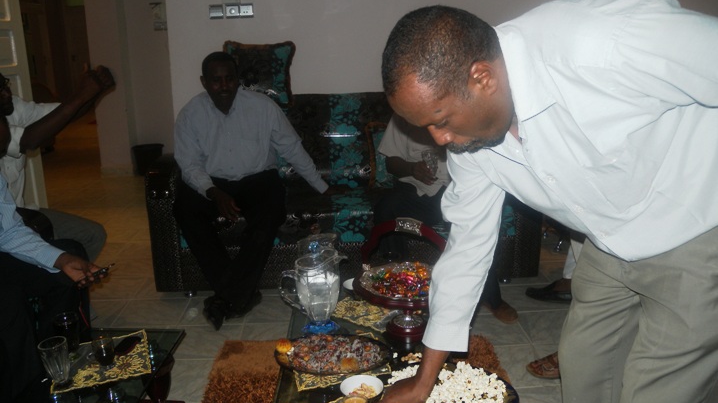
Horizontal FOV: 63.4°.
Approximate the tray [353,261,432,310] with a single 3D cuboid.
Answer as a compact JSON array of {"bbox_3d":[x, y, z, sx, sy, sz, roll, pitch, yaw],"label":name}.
[{"bbox_3d":[0.138,0.256,1.793,0.335,0.095,0.335,-2,15,-3],"label":"tray"}]

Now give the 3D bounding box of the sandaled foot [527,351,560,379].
[{"bbox_3d":[0.783,0.604,2.216,0.270,0.100,0.100,1,15,8],"label":"sandaled foot"}]

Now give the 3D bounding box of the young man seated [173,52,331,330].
[{"bbox_3d":[-0.513,-0.106,2.842,0.840,1.200,0.820,-3,15,-9],"label":"young man seated"}]

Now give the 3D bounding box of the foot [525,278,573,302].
[{"bbox_3d":[0.973,0.423,2.894,0.270,0.100,0.100,1,15,8],"label":"foot"}]

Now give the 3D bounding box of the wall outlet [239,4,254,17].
[{"bbox_3d":[-0.677,-1.150,3.501,0.084,0.081,0.012,-2,15,-3],"label":"wall outlet"}]

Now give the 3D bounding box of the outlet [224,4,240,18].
[{"bbox_3d":[-0.763,-1.144,3.498,0.084,0.081,0.012,-2,15,-3],"label":"outlet"}]

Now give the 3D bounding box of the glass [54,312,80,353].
[{"bbox_3d":[-0.861,0.395,1.726,0.078,0.120,0.078,-2,15,-3],"label":"glass"}]

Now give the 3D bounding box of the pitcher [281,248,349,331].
[{"bbox_3d":[-0.141,0.279,1.783,0.195,0.245,0.135,-5,15,-14],"label":"pitcher"}]

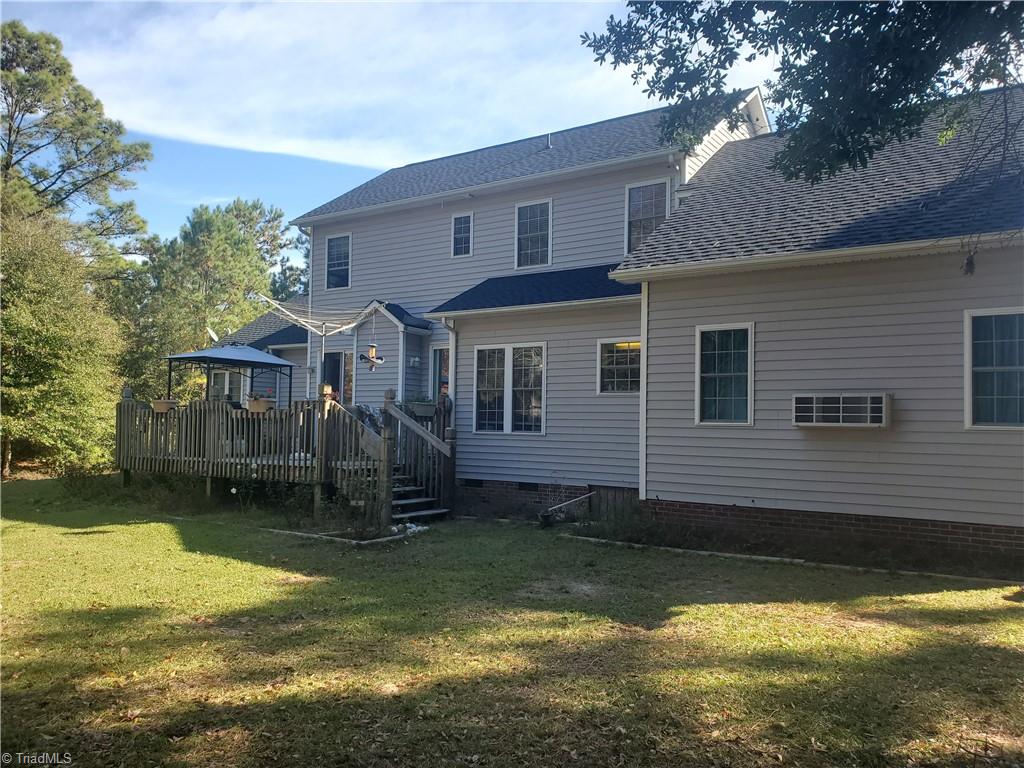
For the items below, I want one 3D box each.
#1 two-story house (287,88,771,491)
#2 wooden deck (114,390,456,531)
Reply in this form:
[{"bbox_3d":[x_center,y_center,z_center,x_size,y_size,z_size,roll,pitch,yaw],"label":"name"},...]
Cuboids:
[{"bbox_3d":[0.604,-1.763,18.457,10.410,8.830,7.420,-1,-3,33],"label":"two-story house"},{"bbox_3d":[-4.145,1.304,15.745,7.870,2.240,3.830,-1,-3,33],"label":"wooden deck"}]

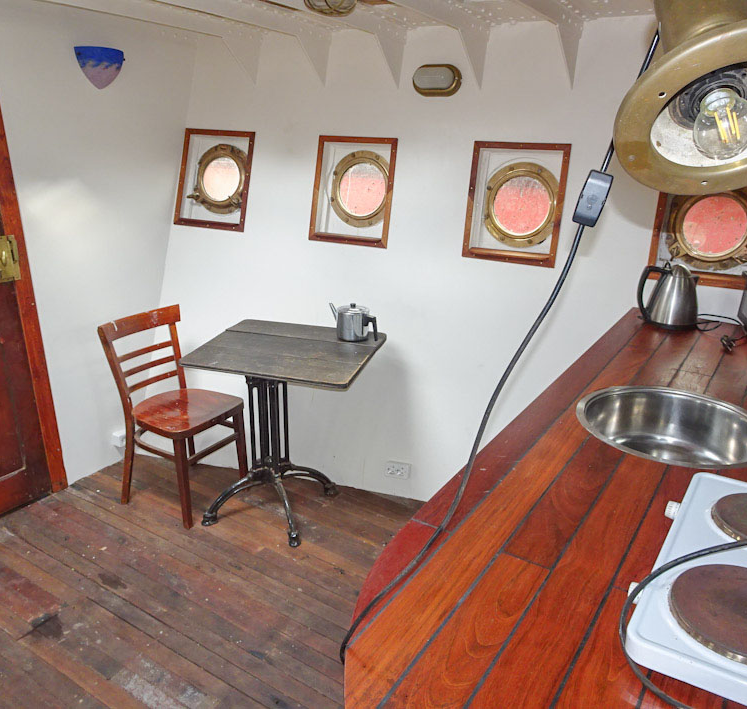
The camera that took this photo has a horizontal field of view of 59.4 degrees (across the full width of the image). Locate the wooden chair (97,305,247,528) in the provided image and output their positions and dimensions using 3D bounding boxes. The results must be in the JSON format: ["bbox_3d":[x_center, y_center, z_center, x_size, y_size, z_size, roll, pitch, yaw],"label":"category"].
[{"bbox_3d":[-0.813,0.247,2.749,0.420,0.810,0.420,15,25,31],"label":"wooden chair"}]

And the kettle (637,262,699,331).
[{"bbox_3d":[0.994,-0.200,2.183,0.195,0.207,0.162,6,22,13],"label":"kettle"}]

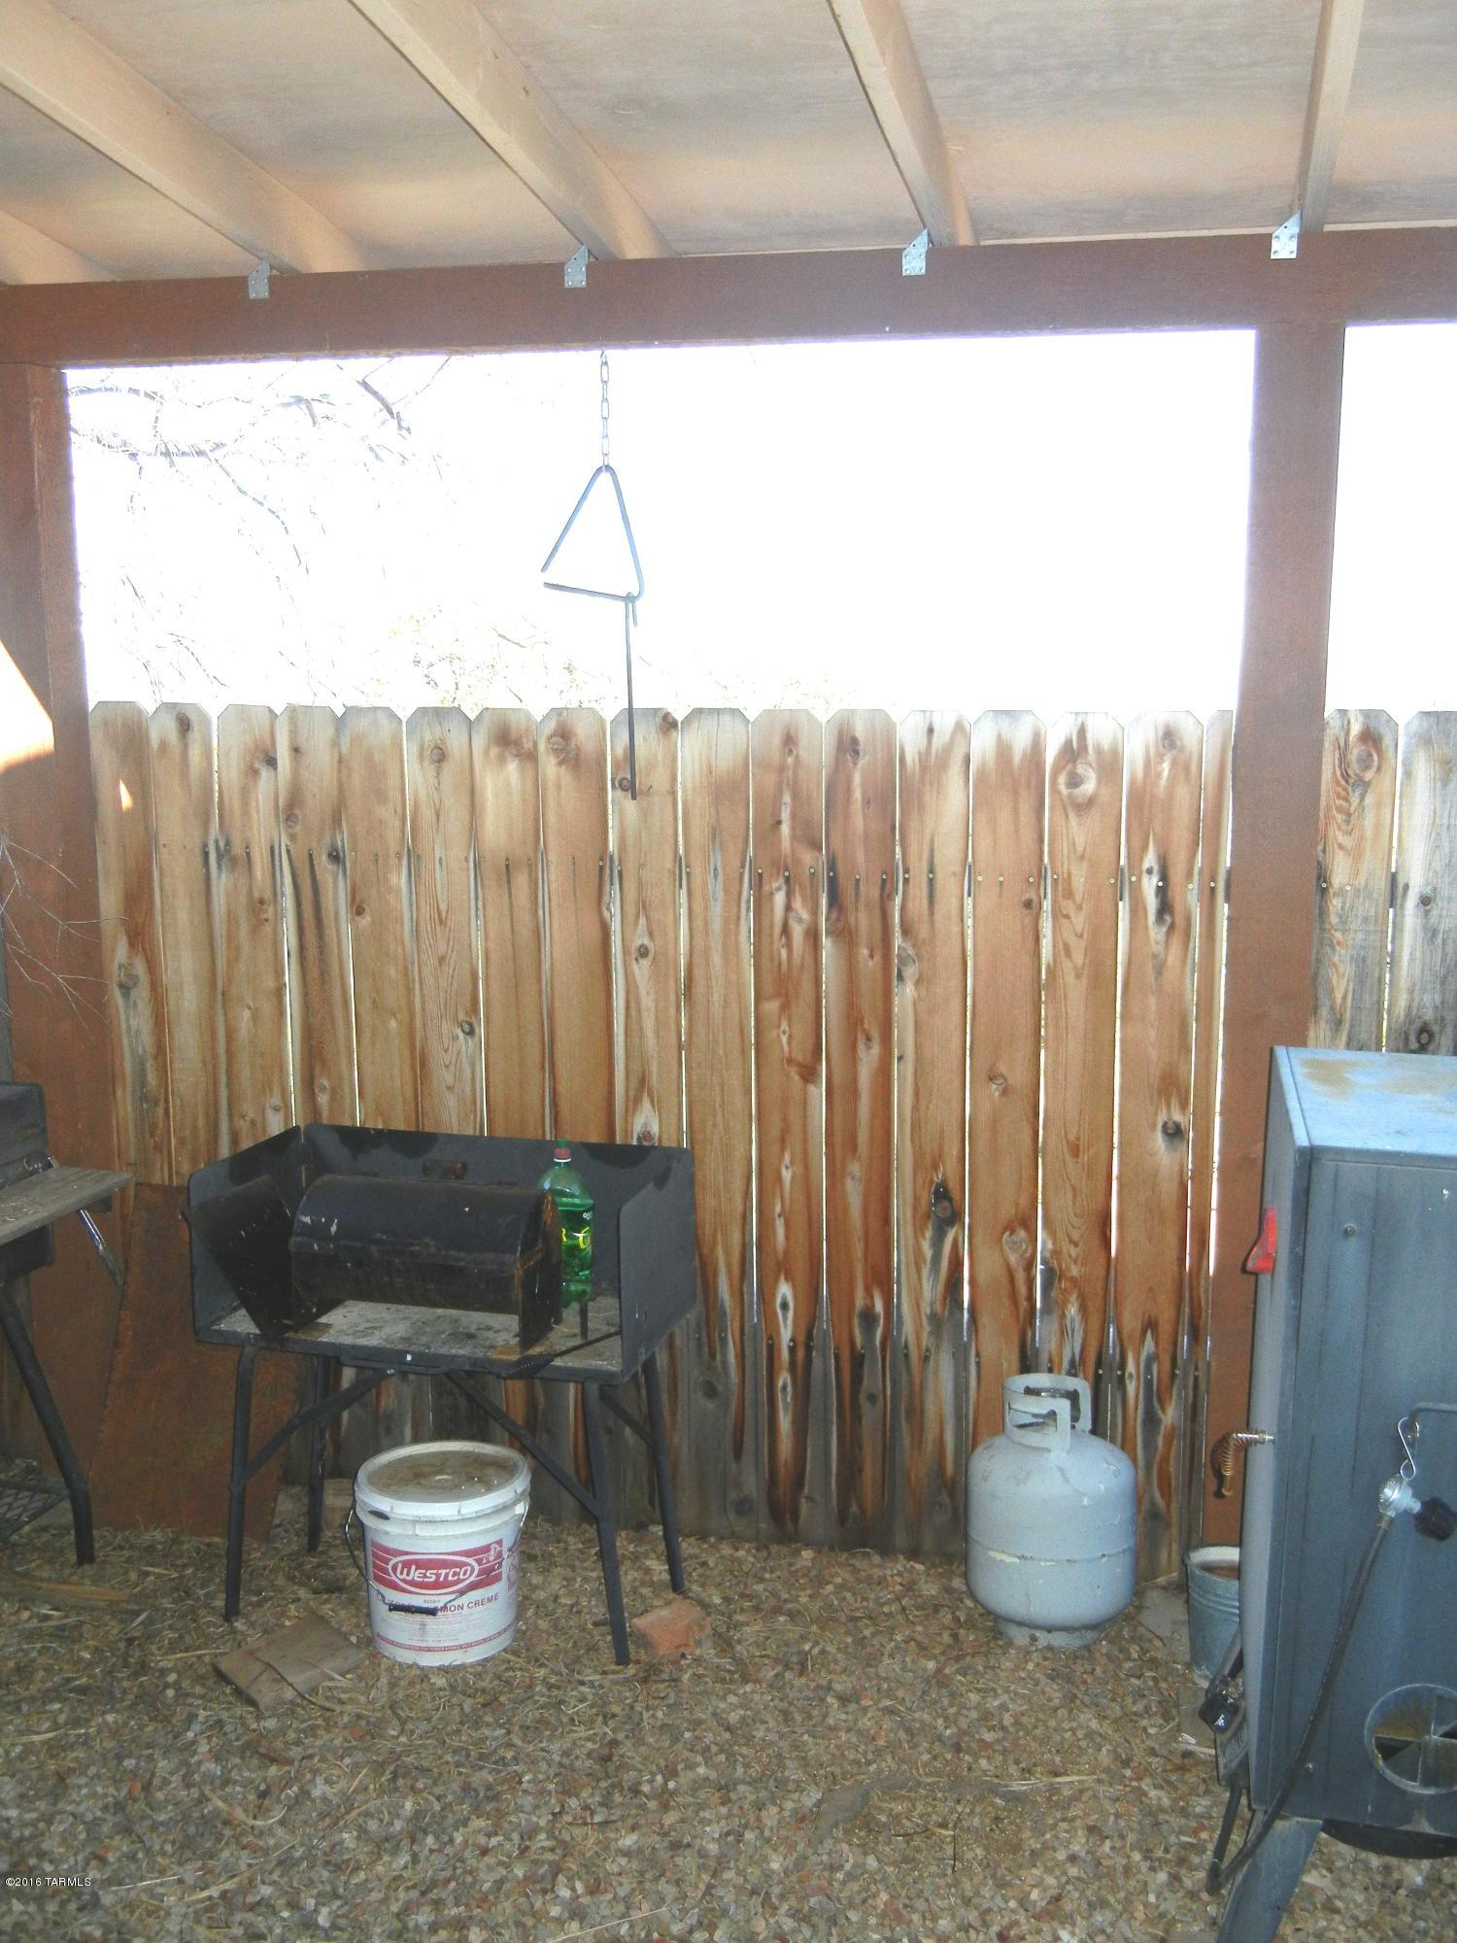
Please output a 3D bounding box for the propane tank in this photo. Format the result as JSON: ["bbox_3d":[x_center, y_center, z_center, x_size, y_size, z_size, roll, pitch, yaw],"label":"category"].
[{"bbox_3d":[0.607,1.005,3.585,0.309,0.460,0.309,0,7,0],"label":"propane tank"}]

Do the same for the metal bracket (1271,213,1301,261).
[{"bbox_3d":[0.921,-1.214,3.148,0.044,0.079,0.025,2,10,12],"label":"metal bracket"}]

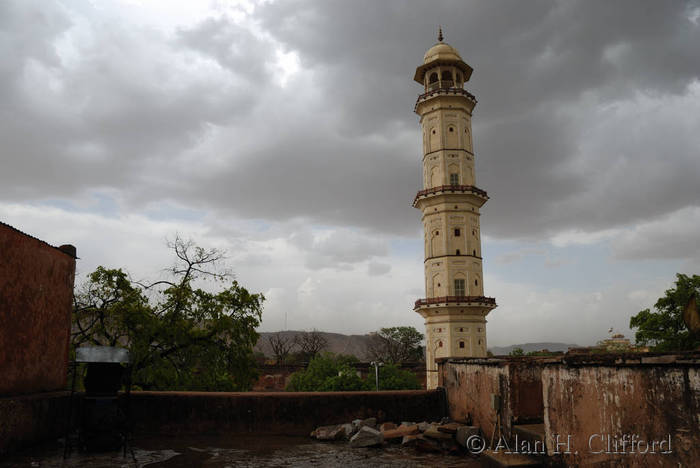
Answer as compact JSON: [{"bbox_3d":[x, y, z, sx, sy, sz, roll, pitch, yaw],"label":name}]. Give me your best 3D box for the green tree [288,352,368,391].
[{"bbox_3d":[-1.652,11.927,38.256,6.040,6.440,6.000,0,-14,0],"label":"green tree"}]

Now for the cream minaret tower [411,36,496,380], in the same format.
[{"bbox_3d":[10.629,-2.689,55.256,8.010,42.910,8.010,0,-14,0],"label":"cream minaret tower"}]

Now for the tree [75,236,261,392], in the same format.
[{"bbox_3d":[-7.438,5.303,20.327,8.100,10.720,7.500,0,-14,0],"label":"tree"}]

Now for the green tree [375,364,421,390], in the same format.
[{"bbox_3d":[3.954,13.059,41.062,3.400,5.550,4.400,0,-14,0],"label":"green tree"}]

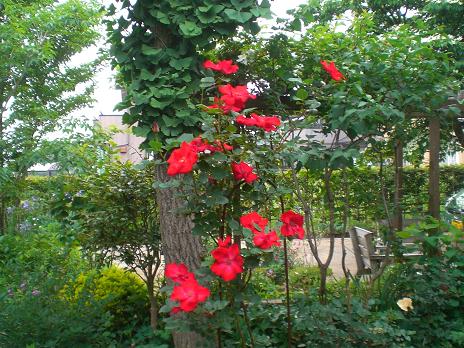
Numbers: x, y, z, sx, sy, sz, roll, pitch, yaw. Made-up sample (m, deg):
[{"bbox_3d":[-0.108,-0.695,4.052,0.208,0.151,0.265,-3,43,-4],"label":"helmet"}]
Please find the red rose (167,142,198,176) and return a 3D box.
[{"bbox_3d":[-0.155,-0.045,1.600,0.100,0.105,0.060,0,-1,6],"label":"red rose"}]

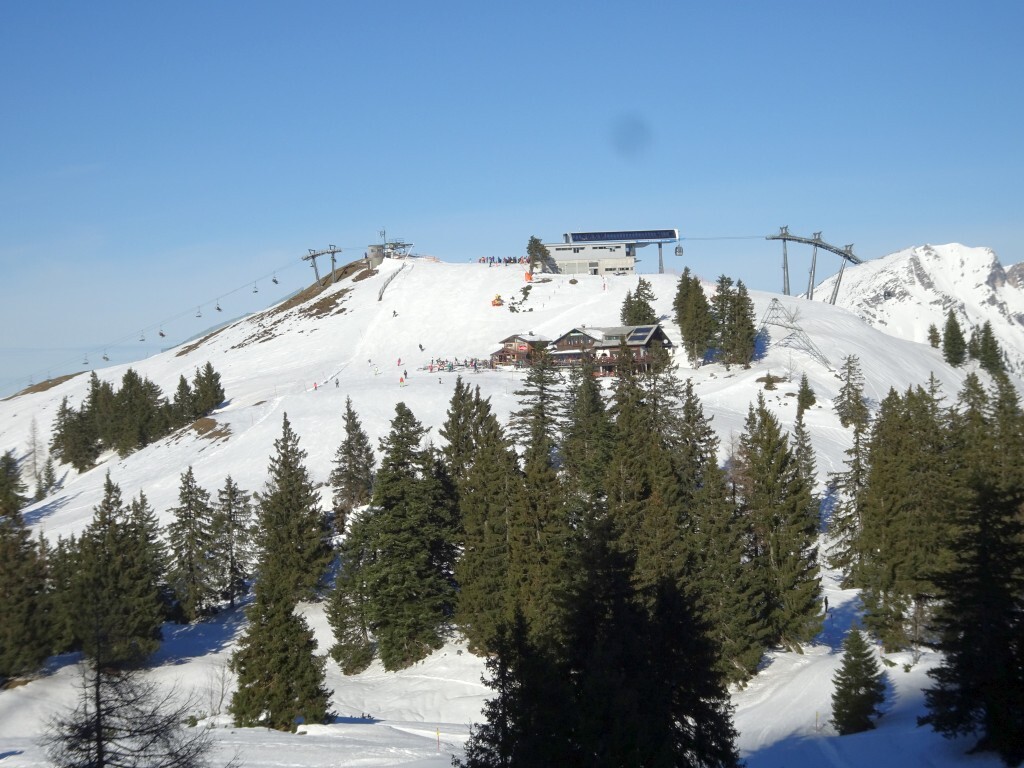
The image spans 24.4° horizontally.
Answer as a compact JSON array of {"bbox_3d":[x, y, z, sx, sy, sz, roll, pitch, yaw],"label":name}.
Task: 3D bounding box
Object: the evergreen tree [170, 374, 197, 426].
[{"bbox_3d":[-60.800,3.050,438.000,4.570,9.620,4.430,-1,-1,0],"label":"evergreen tree"}]

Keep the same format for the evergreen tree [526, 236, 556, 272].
[{"bbox_3d":[6.985,-31.984,580.000,6.730,9.310,6.730,0,1,0],"label":"evergreen tree"}]

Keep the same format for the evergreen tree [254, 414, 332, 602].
[{"bbox_3d":[-24.930,14.200,270.000,8.900,21.450,8.630,-1,-1,0],"label":"evergreen tree"}]

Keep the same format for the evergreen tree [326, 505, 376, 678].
[{"bbox_3d":[-16.380,21.310,243.000,5.610,17.050,5.440,-1,-1,0],"label":"evergreen tree"}]

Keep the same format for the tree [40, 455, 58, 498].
[{"bbox_3d":[-75.829,15.166,388.000,2.890,7.210,2.890,0,1,0],"label":"tree"}]

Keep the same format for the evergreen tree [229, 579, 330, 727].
[{"bbox_3d":[-22.206,25.755,227.000,9.780,14.960,9.780,0,1,0],"label":"evergreen tree"}]

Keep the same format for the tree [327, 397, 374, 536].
[{"bbox_3d":[-21.160,10.740,312.000,6.060,18.190,5.880,-1,-1,0],"label":"tree"}]

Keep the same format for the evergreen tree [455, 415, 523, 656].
[{"bbox_3d":[-2.470,15.620,249.000,7.150,25.670,6.940,-1,-1,0],"label":"evergreen tree"}]

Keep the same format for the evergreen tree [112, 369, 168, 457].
[{"bbox_3d":[-65.930,5.060,420.000,9.440,15.620,9.160,-1,-1,0],"label":"evergreen tree"}]

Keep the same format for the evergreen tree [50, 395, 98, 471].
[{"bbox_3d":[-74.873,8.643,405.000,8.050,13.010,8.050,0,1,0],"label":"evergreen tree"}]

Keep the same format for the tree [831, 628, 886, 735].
[{"bbox_3d":[32.505,27.908,222.000,5.150,9.940,5.150,0,1,0],"label":"tree"}]

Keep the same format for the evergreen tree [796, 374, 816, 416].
[{"bbox_3d":[52.890,1.890,425.000,3.230,7.900,3.140,-1,-1,0],"label":"evergreen tree"}]

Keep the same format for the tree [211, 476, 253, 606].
[{"bbox_3d":[-33.188,18.635,280.000,4.870,15.850,4.870,0,1,0],"label":"tree"}]

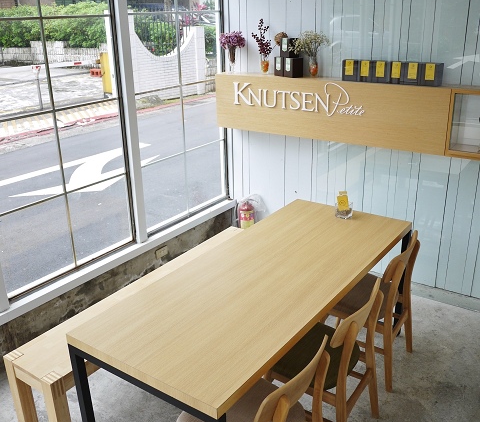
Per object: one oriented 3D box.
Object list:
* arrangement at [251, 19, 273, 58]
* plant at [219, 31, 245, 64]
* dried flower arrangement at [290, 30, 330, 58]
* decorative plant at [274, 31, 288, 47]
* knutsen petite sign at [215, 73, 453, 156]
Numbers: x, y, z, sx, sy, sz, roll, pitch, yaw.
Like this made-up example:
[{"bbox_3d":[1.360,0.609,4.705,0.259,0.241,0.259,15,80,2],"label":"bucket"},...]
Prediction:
[{"bbox_3d":[0.152,-1.209,3.622,0.145,0.275,0.120,13,25,33],"label":"arrangement"},{"bbox_3d":[-0.051,-1.191,3.782,0.195,0.235,0.170,13,25,33],"label":"plant"},{"bbox_3d":[0.462,-1.108,3.430,0.260,0.185,0.200,13,25,33],"label":"dried flower arrangement"},{"bbox_3d":[0.284,-1.171,3.539,0.095,0.105,0.095,13,25,33],"label":"decorative plant"},{"bbox_3d":[0.568,-0.691,3.509,1.669,0.387,0.185,13,25,33],"label":"knutsen petite sign"}]

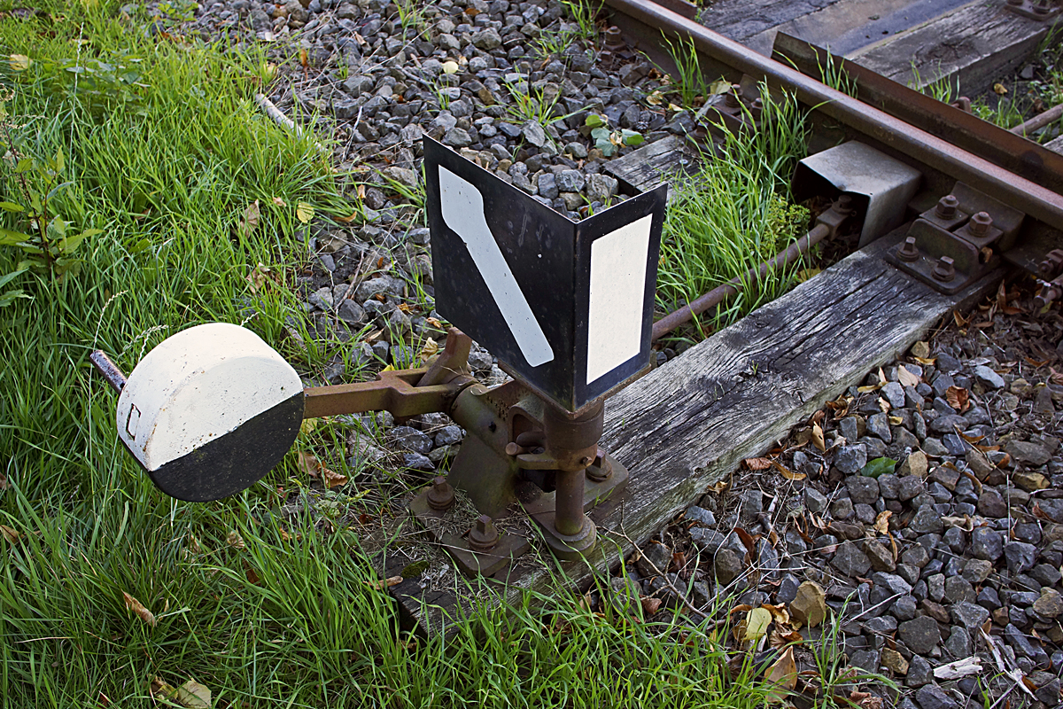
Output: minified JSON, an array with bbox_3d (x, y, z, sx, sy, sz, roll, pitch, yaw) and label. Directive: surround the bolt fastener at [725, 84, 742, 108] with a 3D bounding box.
[{"bbox_3d":[0.521,-0.660,2.711,0.045,0.052,0.045,-28,48,-27],"label":"bolt fastener"}]

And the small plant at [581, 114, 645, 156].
[{"bbox_3d":[0.209,-0.568,2.741,0.155,0.080,0.140,0,41,0],"label":"small plant"}]

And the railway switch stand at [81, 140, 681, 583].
[{"bbox_3d":[-0.206,0.031,1.559,0.702,0.712,0.553,-28,48,-27],"label":"railway switch stand"}]

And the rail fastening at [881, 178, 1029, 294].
[{"bbox_3d":[0.933,-0.265,2.323,0.240,0.134,0.176,-28,48,-27],"label":"rail fastening"}]

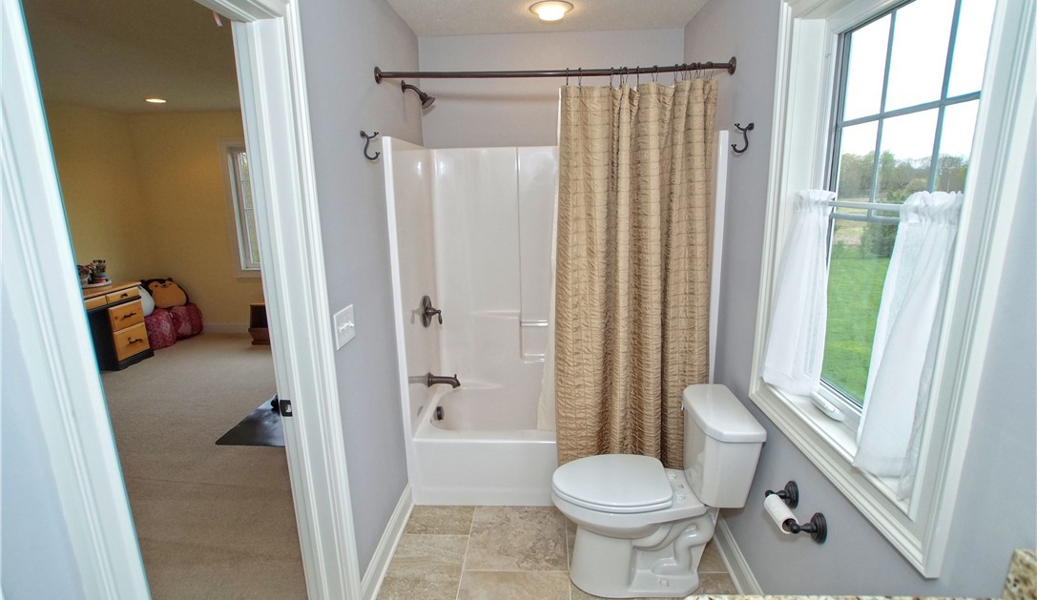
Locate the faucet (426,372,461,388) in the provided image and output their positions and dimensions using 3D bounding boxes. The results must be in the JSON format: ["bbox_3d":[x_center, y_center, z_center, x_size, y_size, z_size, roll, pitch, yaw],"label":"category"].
[{"bbox_3d":[-0.436,0.474,2.682,0.185,0.092,0.075,-1,12,3],"label":"faucet"}]

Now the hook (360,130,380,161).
[{"bbox_3d":[-0.583,-0.616,1.837,0.067,0.117,0.031,-1,12,3],"label":"hook"}]

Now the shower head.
[{"bbox_3d":[-0.511,-1.052,2.370,0.162,0.135,0.090,-1,12,3],"label":"shower head"}]

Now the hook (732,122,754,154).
[{"bbox_3d":[0.853,-0.618,1.760,0.071,0.111,0.031,-1,12,3],"label":"hook"}]

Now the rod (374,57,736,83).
[{"bbox_3d":[0.141,-0.975,1.954,1.503,0.070,0.070,-1,12,3],"label":"rod"}]

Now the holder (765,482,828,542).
[{"bbox_3d":[0.839,0.637,1.424,0.088,0.086,0.236,-1,12,3],"label":"holder"}]

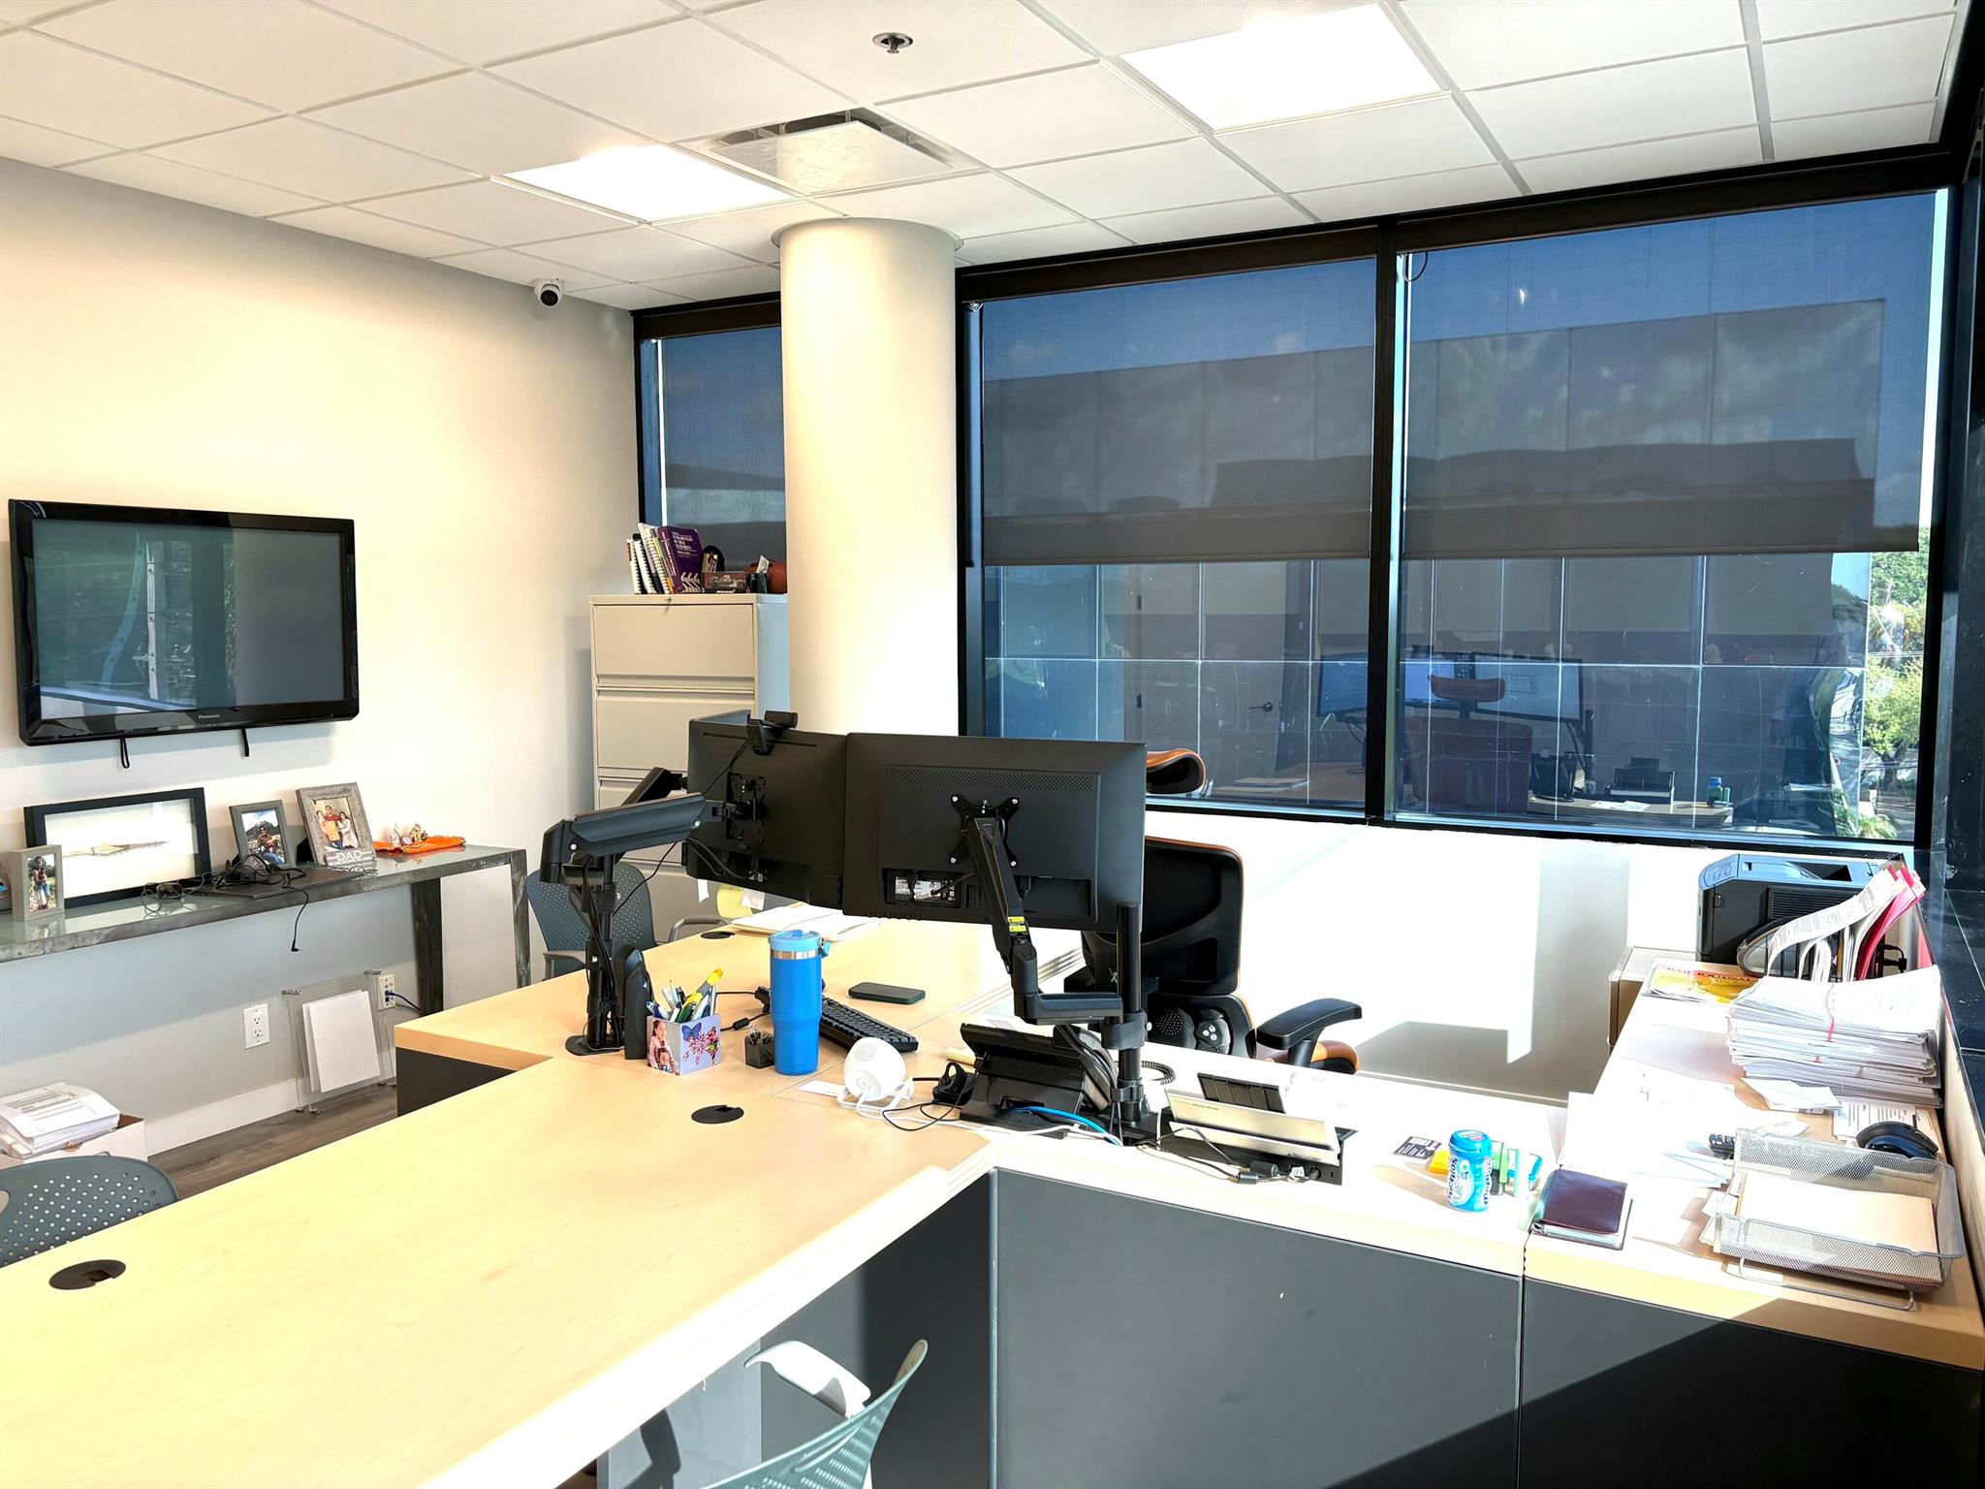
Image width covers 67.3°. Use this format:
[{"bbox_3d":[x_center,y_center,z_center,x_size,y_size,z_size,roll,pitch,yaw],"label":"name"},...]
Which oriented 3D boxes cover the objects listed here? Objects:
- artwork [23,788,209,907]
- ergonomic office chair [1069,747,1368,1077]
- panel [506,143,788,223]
[{"bbox_3d":[-2.423,0.286,4.159,0.035,0.280,0.500,-8,1,29],"label":"artwork"},{"bbox_3d":[0.533,0.628,3.420,0.660,1.267,0.690,5,8,45],"label":"ergonomic office chair"},{"bbox_3d":[-0.950,-1.577,4.175,0.600,0.060,0.600,3,6,29],"label":"panel"}]

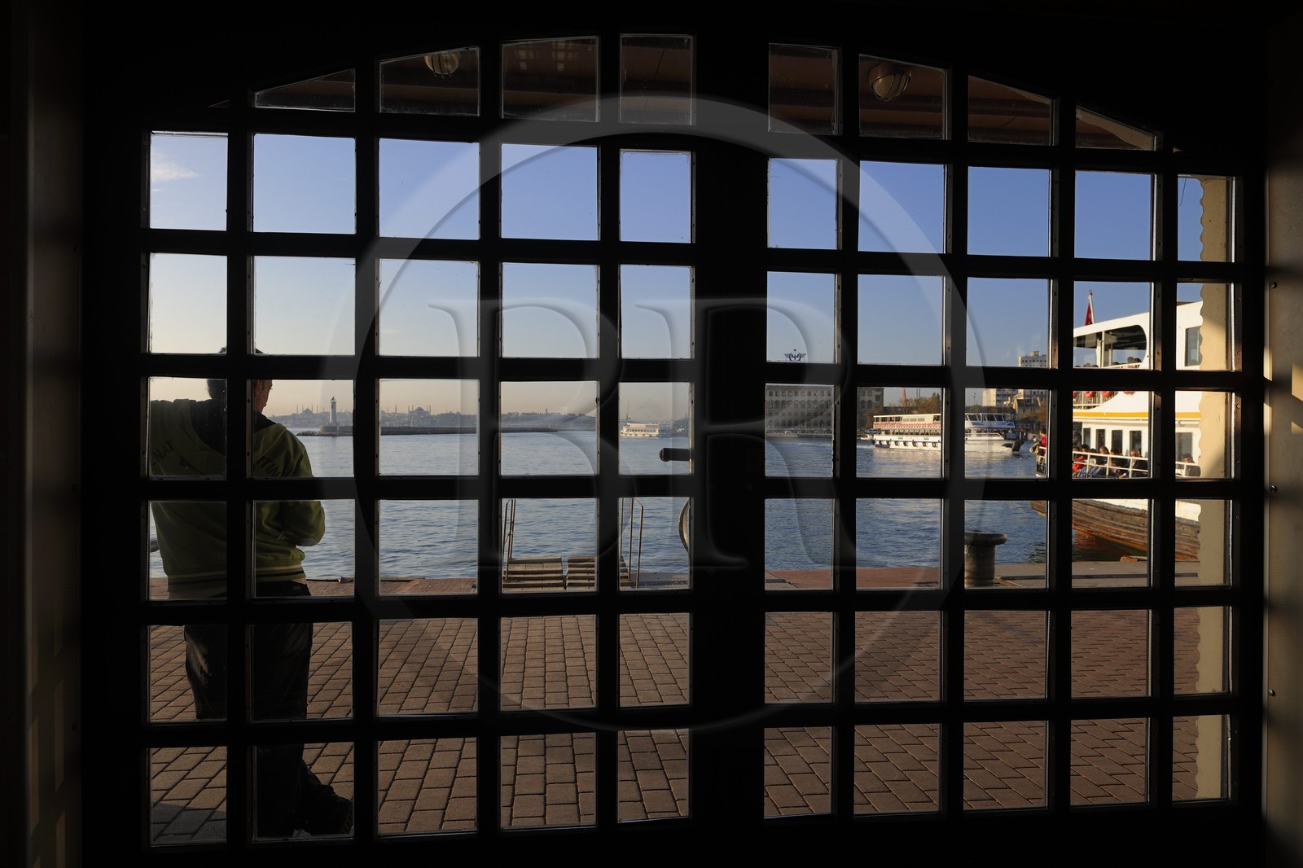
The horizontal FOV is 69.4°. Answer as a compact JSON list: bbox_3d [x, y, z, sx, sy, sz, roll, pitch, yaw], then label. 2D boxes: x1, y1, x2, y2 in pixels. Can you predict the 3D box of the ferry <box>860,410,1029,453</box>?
[{"bbox_3d":[48.700,-0.400,153.600,8.000,6.100,36.000,0,0,-16],"label":"ferry"}]

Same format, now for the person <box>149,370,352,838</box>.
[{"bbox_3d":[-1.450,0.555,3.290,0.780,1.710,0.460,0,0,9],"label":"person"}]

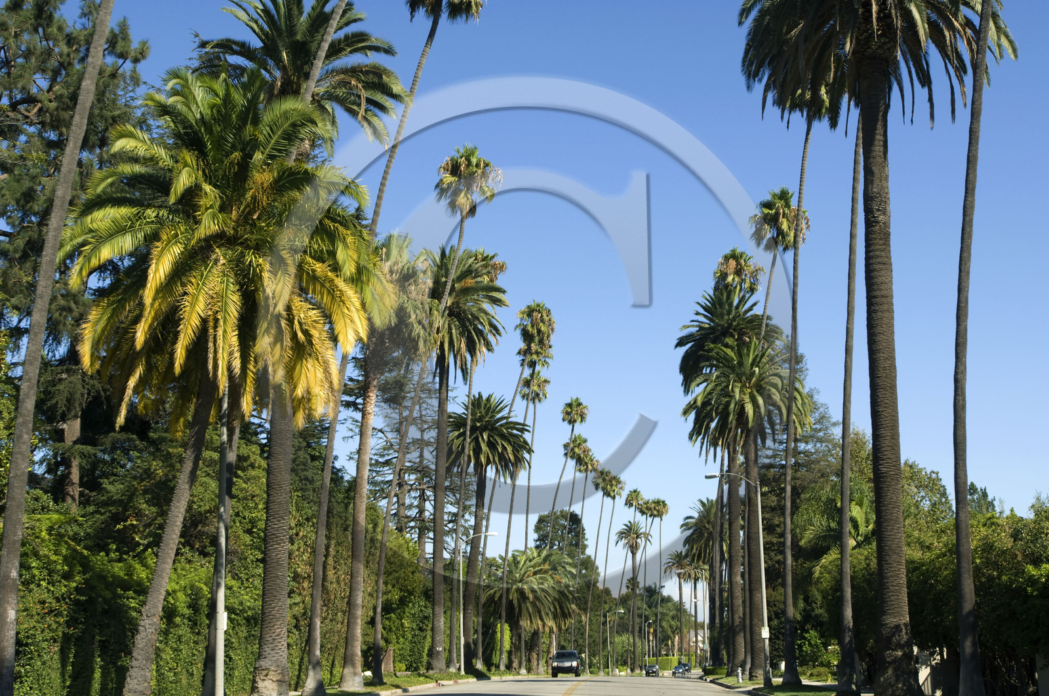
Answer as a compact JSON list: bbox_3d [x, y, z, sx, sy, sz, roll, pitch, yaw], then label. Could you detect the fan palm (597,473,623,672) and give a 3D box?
[{"bbox_3d":[12.468,32.315,216.807,4.510,28.250,3.700,-1,-11,0],"label":"fan palm"}]

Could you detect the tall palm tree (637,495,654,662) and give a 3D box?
[{"bbox_3d":[20.598,39.639,252.871,3.313,28.780,3.313,-1,-12,0],"label":"tall palm tree"}]

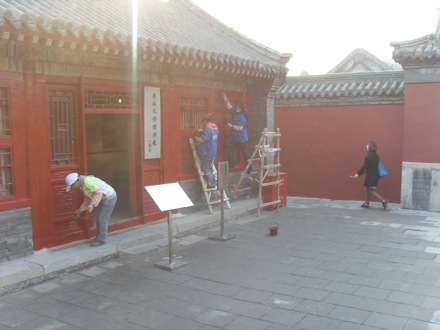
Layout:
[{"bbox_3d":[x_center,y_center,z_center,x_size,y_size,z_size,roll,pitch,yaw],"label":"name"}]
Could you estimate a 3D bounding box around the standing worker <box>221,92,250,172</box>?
[{"bbox_3d":[0.414,-0.731,11.393,0.550,1.800,0.650,3,6,34],"label":"standing worker"}]

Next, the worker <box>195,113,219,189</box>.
[{"bbox_3d":[-0.243,-0.309,10.266,0.500,1.600,0.480,3,6,34],"label":"worker"}]

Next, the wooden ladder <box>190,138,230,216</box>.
[{"bbox_3d":[-0.169,0.207,10.614,0.130,1.650,0.820,-17,-5,34],"label":"wooden ladder"}]

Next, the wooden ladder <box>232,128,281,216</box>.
[{"bbox_3d":[0.850,0.145,11.783,0.950,2.020,0.860,3,6,34],"label":"wooden ladder"}]

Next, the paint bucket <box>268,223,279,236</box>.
[{"bbox_3d":[1.011,1.240,9.390,0.180,0.220,0.180,0,5,0],"label":"paint bucket"}]

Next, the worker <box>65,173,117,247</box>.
[{"bbox_3d":[-1.996,0.685,7.671,0.750,1.140,0.500,-3,5,-26],"label":"worker"}]

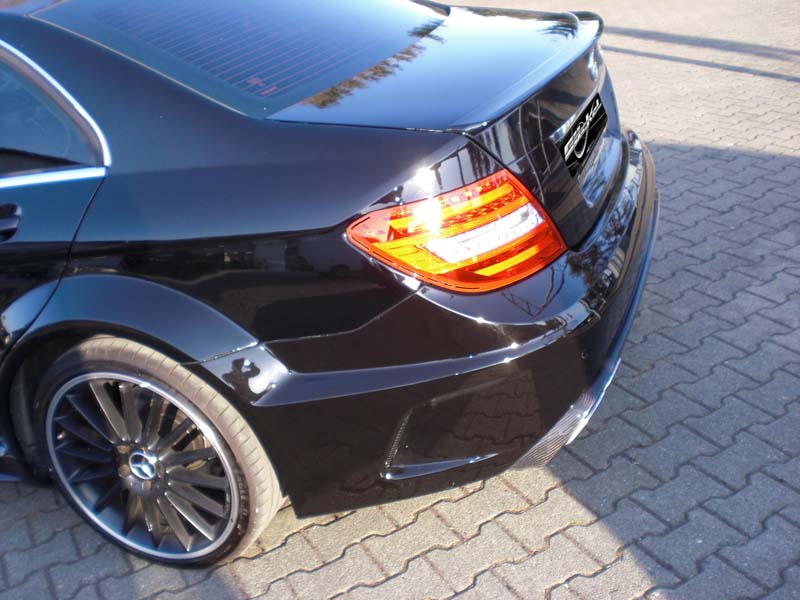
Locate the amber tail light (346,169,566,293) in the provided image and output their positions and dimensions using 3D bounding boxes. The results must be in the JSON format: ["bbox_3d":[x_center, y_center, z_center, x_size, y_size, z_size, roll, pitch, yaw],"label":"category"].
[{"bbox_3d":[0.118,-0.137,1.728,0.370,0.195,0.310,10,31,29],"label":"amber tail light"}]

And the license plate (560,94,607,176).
[{"bbox_3d":[0.475,-0.447,2.252,0.020,0.107,0.520,-16,20,29],"label":"license plate"}]

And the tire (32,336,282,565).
[{"bbox_3d":[-0.571,0.345,2.144,0.638,0.638,0.255,4,27,20],"label":"tire"}]

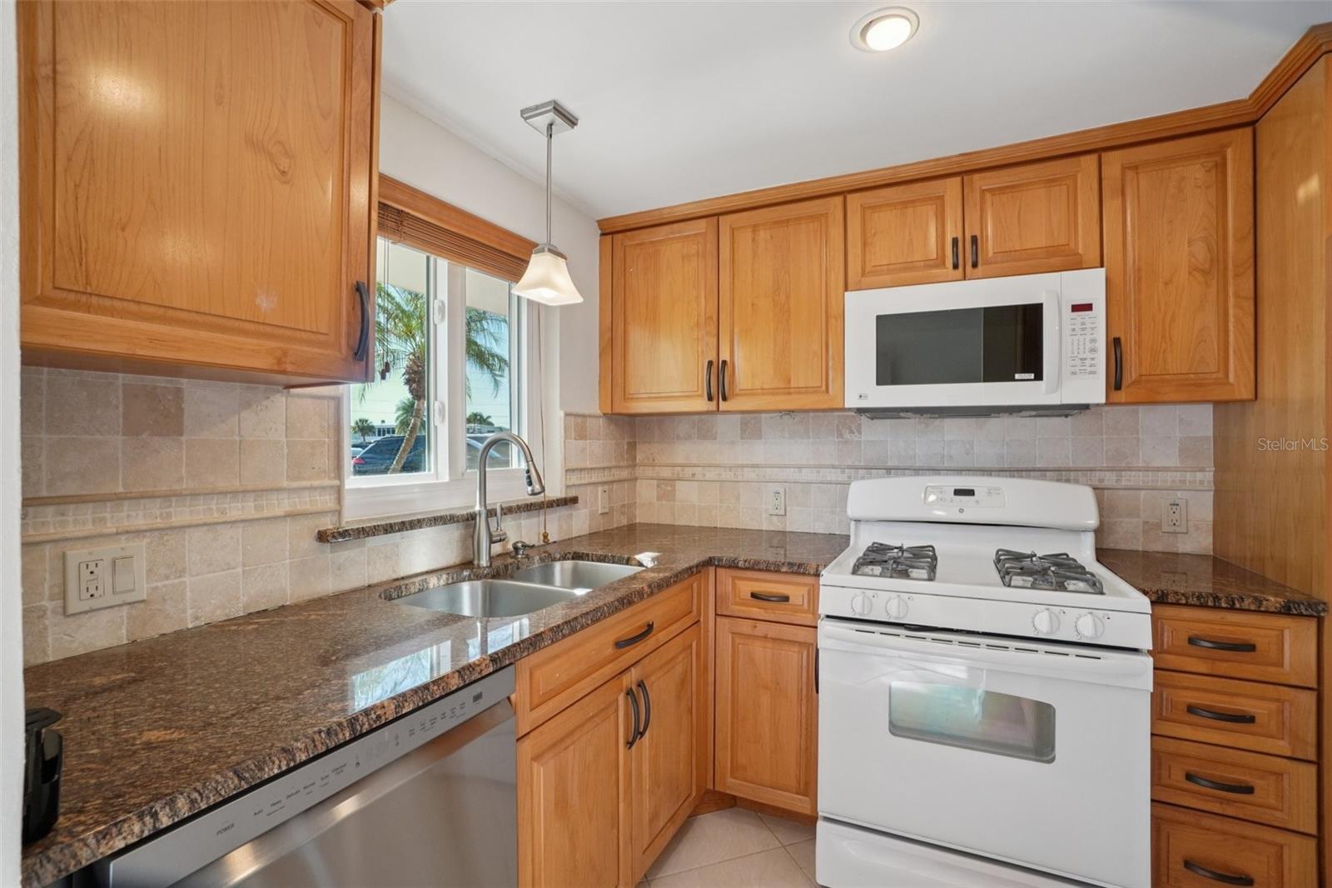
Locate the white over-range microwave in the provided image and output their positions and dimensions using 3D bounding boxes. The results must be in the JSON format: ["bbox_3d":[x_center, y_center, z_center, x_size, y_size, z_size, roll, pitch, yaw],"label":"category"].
[{"bbox_3d":[1.058,-0.326,1.997,0.757,0.424,0.385,0,0,22],"label":"white over-range microwave"}]

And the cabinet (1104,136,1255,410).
[{"bbox_3d":[1.589,-0.516,1.813,0.356,0.782,0.330,0,0,22],"label":"cabinet"}]

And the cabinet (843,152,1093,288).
[{"bbox_3d":[1.066,-0.722,2.024,0.761,0.357,0.330,0,0,22],"label":"cabinet"}]

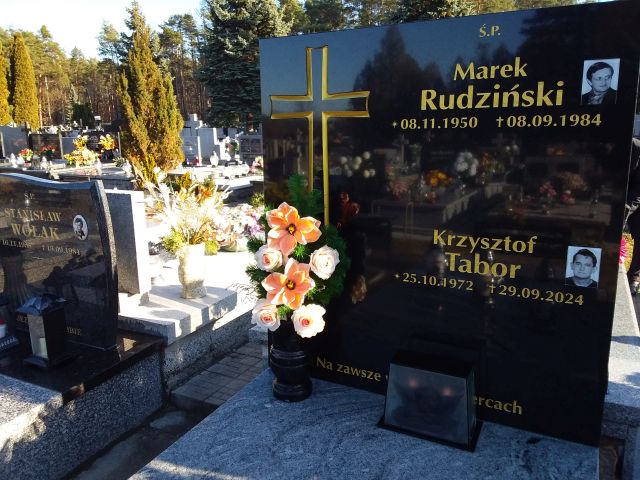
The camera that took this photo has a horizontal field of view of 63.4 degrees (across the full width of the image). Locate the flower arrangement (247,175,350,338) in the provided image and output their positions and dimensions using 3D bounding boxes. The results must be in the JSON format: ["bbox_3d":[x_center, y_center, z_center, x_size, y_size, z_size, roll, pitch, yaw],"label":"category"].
[{"bbox_3d":[-0.064,0.065,1.796,0.345,0.546,0.250,2,11,10],"label":"flower arrangement"}]

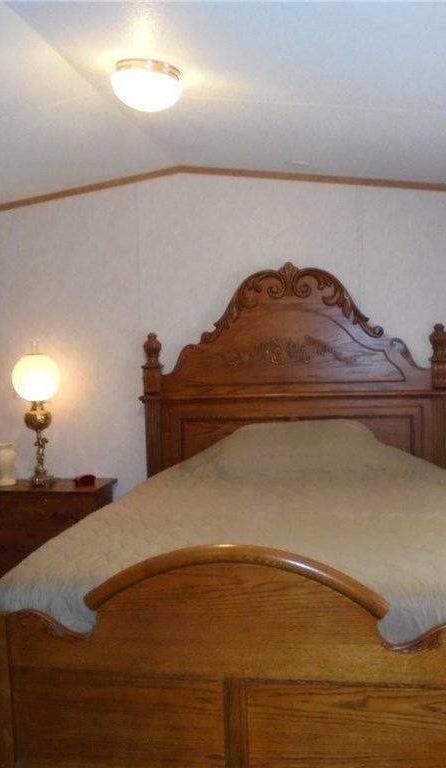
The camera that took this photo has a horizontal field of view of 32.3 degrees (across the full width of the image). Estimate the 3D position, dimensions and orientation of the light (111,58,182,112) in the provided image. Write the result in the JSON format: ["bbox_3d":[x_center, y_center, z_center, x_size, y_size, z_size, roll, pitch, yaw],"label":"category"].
[{"bbox_3d":[-0.258,-1.000,2.631,0.240,0.140,0.240,7,5,10],"label":"light"}]

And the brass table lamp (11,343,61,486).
[{"bbox_3d":[-1.035,0.161,4.294,0.255,0.805,0.255,-1,3,10],"label":"brass table lamp"}]

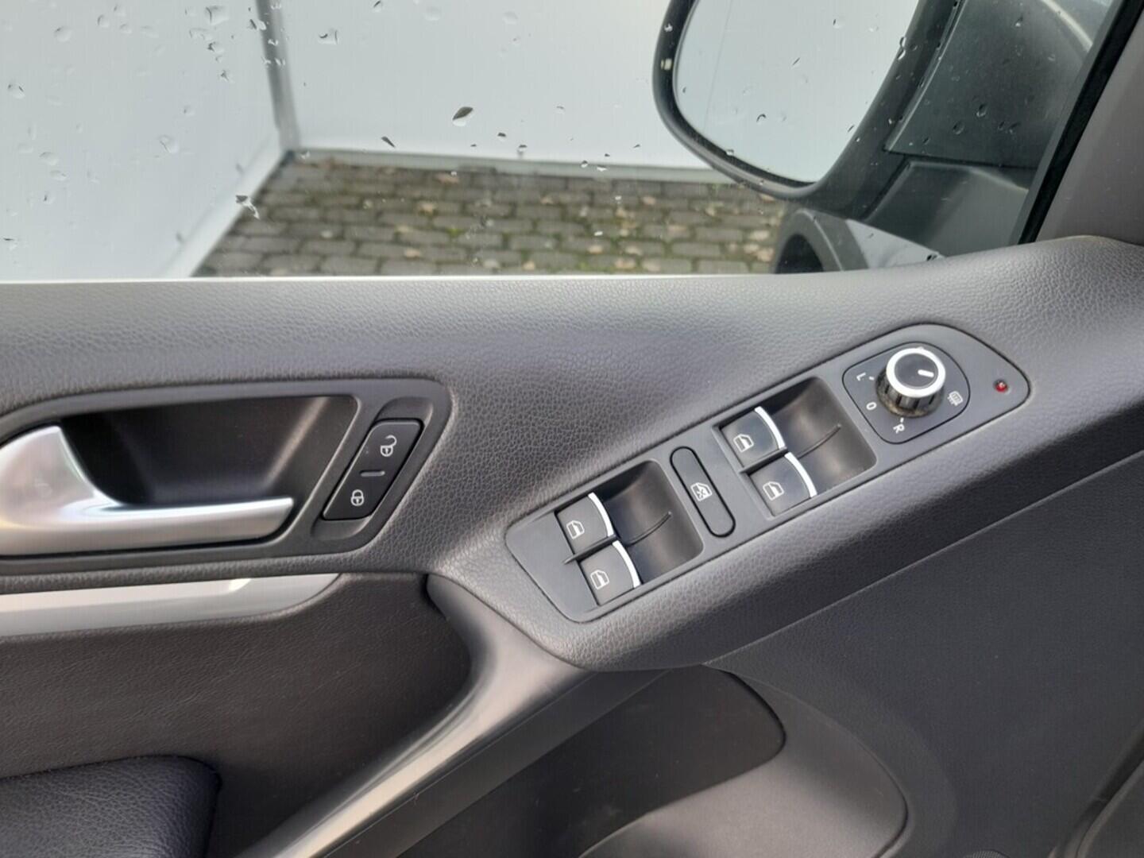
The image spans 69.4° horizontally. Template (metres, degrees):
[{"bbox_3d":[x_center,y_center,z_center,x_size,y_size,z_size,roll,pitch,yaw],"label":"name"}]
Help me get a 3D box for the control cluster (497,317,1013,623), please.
[{"bbox_3d":[0.080,0.013,0.336,0.220,0.030,0.055,-26,66,-5],"label":"control cluster"}]

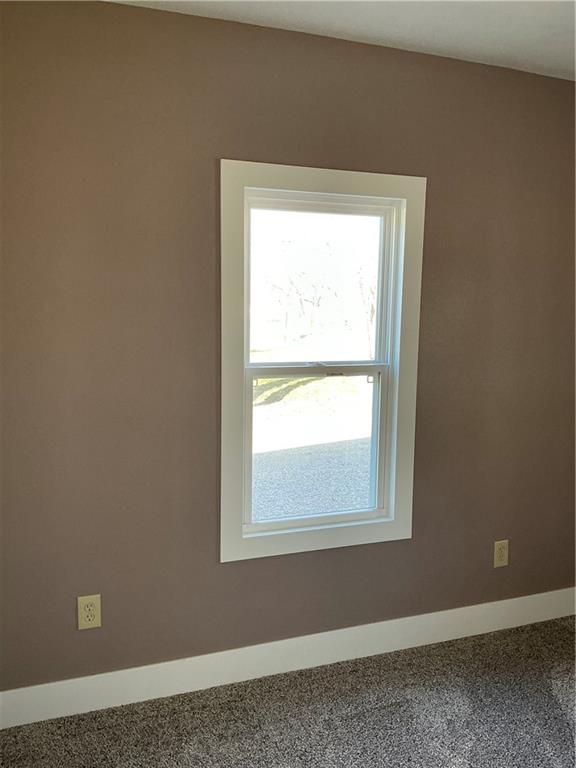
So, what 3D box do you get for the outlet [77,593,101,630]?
[{"bbox_3d":[-0.713,0.817,2.230,0.077,0.124,0.010,-2,8,-20],"label":"outlet"}]

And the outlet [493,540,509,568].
[{"bbox_3d":[0.972,0.773,2.830,0.076,0.124,0.010,-2,8,-20],"label":"outlet"}]

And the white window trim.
[{"bbox_3d":[0.128,-0.073,2.454,0.829,1.479,0.105,-2,8,-20],"label":"white window trim"}]

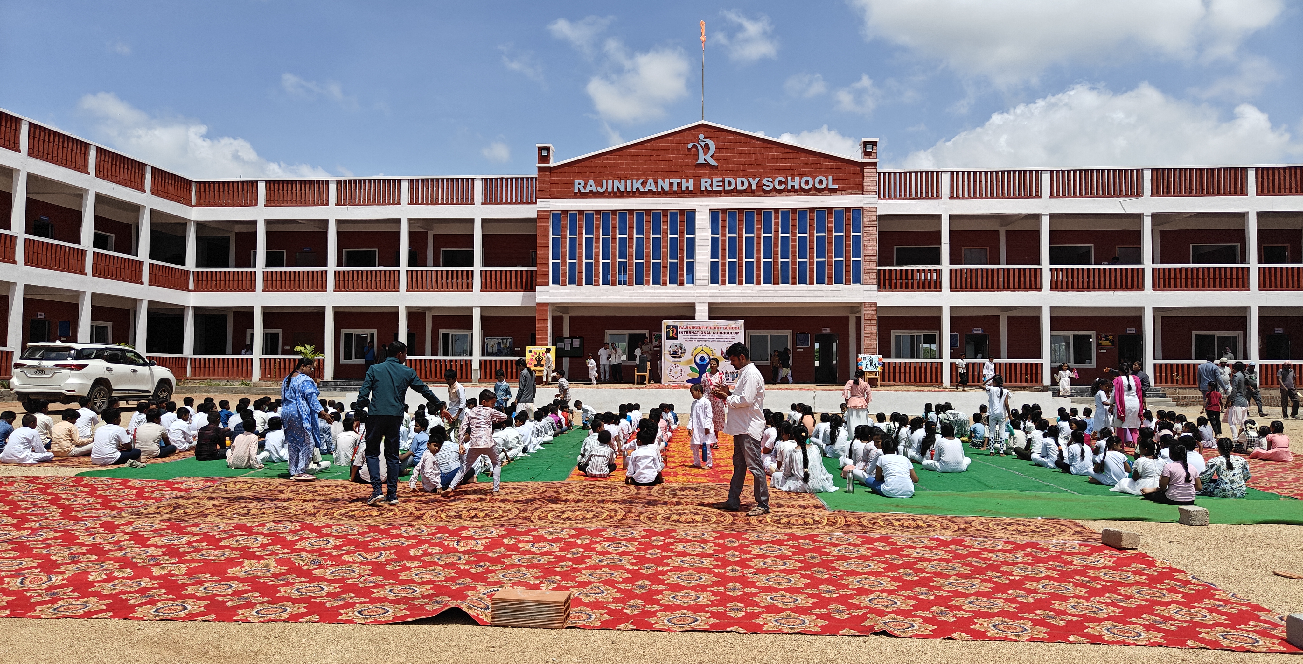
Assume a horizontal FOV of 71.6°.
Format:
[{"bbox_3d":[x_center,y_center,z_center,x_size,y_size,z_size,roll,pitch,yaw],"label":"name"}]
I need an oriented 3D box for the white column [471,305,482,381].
[{"bbox_3d":[-6.999,0.474,36.246,0.280,3.075,0.300,0,-2,5],"label":"white column"}]

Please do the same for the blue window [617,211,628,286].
[{"bbox_3d":[-1.130,-3.252,35.200,0.390,2.880,0.100,0,-2,5],"label":"blue window"}]

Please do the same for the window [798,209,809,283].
[{"bbox_3d":[5.703,-3.175,33.961,0.408,2.841,0.100,0,-2,5],"label":"window"}]

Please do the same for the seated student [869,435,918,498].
[{"bbox_3d":[2.720,1.499,10.214,0.580,0.670,0.600,1,-3,-13],"label":"seated student"}]

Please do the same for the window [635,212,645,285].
[{"bbox_3d":[-0.431,-3.167,34.495,0.421,2.847,0.100,0,-2,5],"label":"window"}]

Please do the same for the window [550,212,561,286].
[{"bbox_3d":[-3.785,-3.302,35.737,0.419,2.927,0.100,0,-3,5],"label":"window"}]

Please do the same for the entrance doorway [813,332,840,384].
[{"bbox_3d":[7.325,1.130,37.827,1.032,2.125,0.200,0,-2,5],"label":"entrance doorway"}]

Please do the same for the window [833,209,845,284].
[{"bbox_3d":[7.203,-3.269,34.743,0.407,2.885,0.100,0,-3,5],"label":"window"}]

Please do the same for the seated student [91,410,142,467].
[{"bbox_3d":[-7.698,1.489,13.001,0.560,0.787,0.580,0,-2,20],"label":"seated student"}]

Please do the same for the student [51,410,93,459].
[{"bbox_3d":[-8.741,1.511,13.664,0.460,0.710,0.540,-1,-2,24],"label":"student"}]

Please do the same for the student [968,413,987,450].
[{"bbox_3d":[5.869,1.767,16.251,0.380,0.622,0.450,1,-2,-5],"label":"student"}]

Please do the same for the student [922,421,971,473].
[{"bbox_3d":[4.199,1.625,12.850,0.650,0.668,0.560,0,-2,0],"label":"student"}]

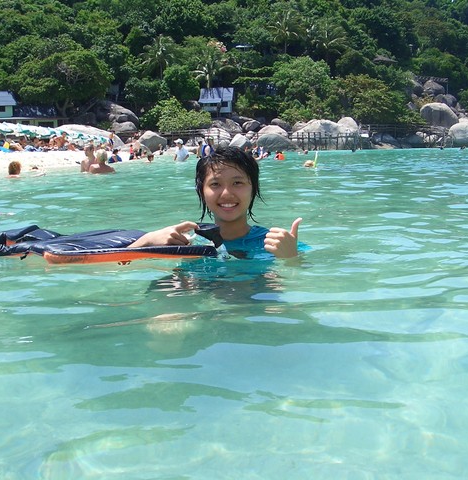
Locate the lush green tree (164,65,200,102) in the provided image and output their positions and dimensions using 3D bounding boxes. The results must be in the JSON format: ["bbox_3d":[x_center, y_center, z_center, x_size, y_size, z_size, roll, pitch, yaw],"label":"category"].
[{"bbox_3d":[-7.004,-21.283,88.000,5.000,5.600,4.800,-1,8,0],"label":"lush green tree"}]

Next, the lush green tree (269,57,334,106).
[{"bbox_3d":[9.179,-21.351,88.000,8.430,7.210,7.590,0,8,6],"label":"lush green tree"}]

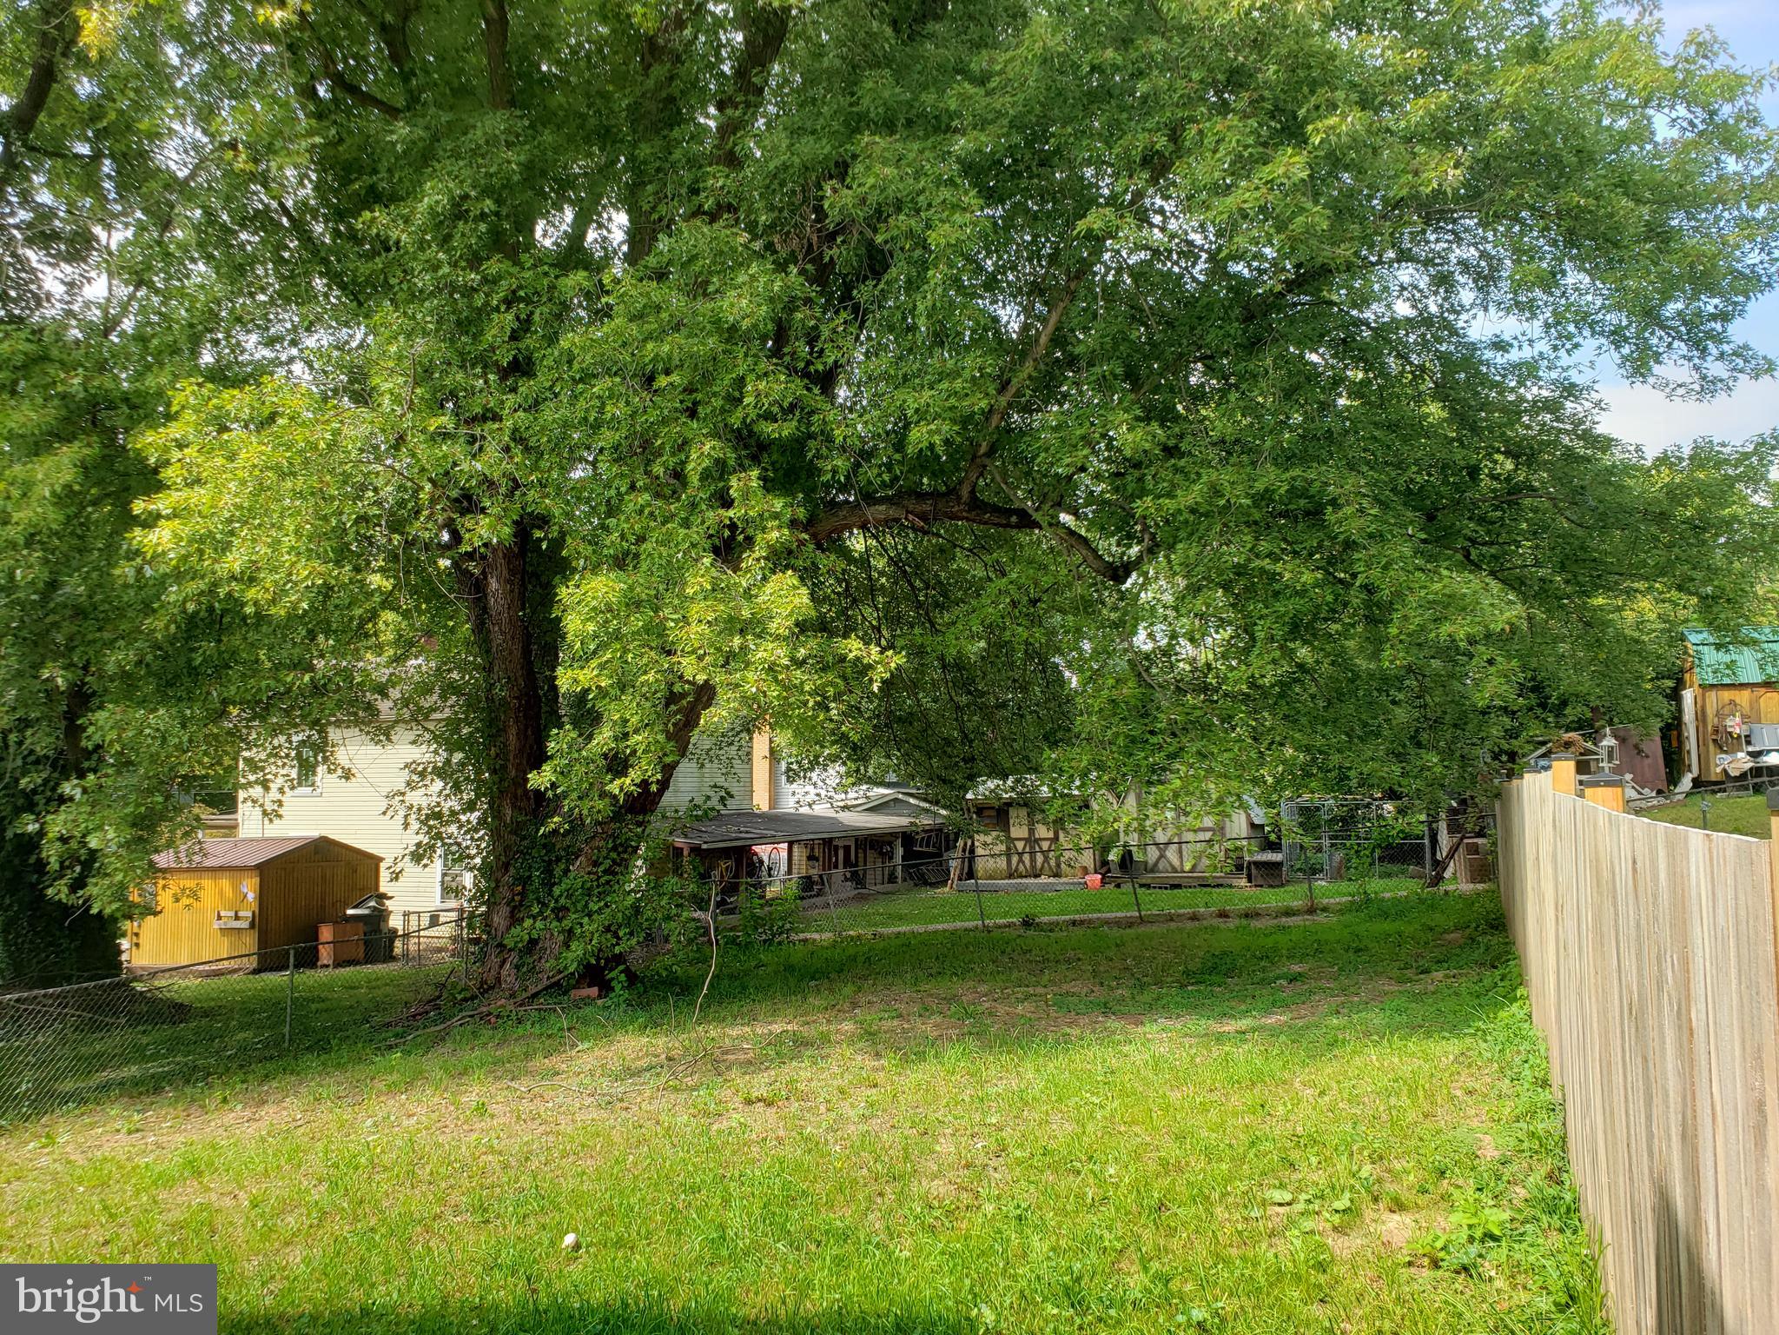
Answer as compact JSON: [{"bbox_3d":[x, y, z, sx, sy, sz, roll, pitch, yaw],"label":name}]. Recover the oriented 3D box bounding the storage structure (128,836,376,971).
[{"bbox_3d":[-13.288,4.875,28.165,3.750,2.544,3.316,-3,-6,24],"label":"storage structure"}]

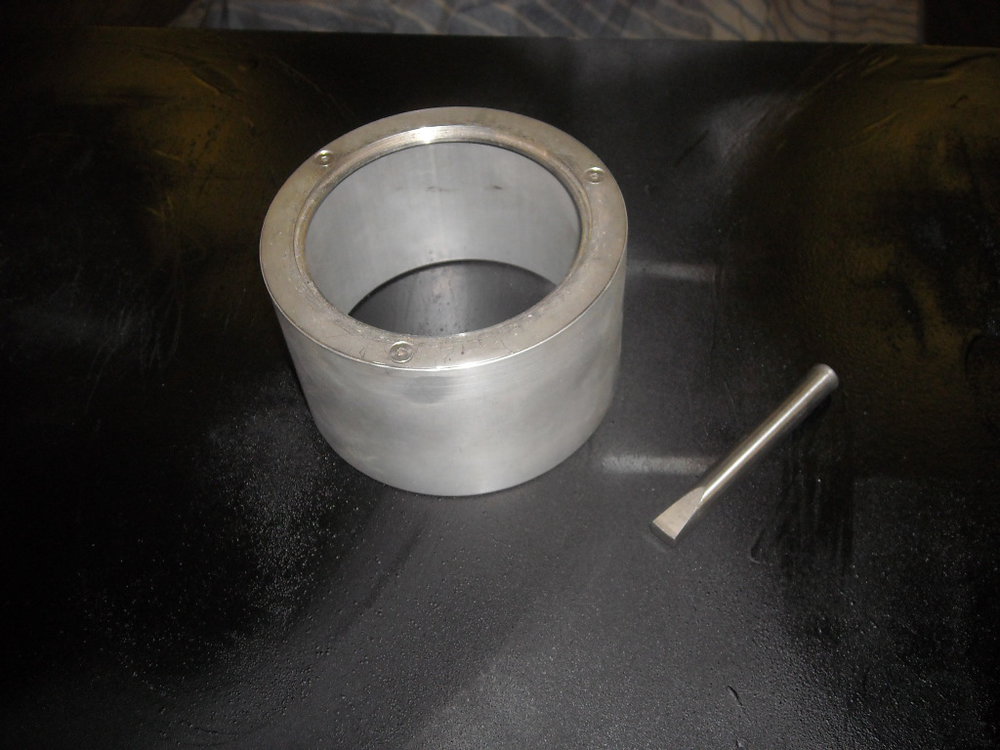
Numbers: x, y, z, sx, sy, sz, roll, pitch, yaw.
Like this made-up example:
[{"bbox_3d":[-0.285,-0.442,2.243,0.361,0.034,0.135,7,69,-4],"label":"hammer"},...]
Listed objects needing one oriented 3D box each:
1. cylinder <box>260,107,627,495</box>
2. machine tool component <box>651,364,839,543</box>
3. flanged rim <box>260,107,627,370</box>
[{"bbox_3d":[-0.017,-0.028,0.365,0.122,0.074,0.122,-1,53,2],"label":"cylinder"},{"bbox_3d":[0.089,0.026,0.358,0.093,0.011,0.012,-38,60,-23],"label":"machine tool component"},{"bbox_3d":[-0.018,-0.049,0.337,0.122,0.005,0.122,-3,53,0],"label":"flanged rim"}]

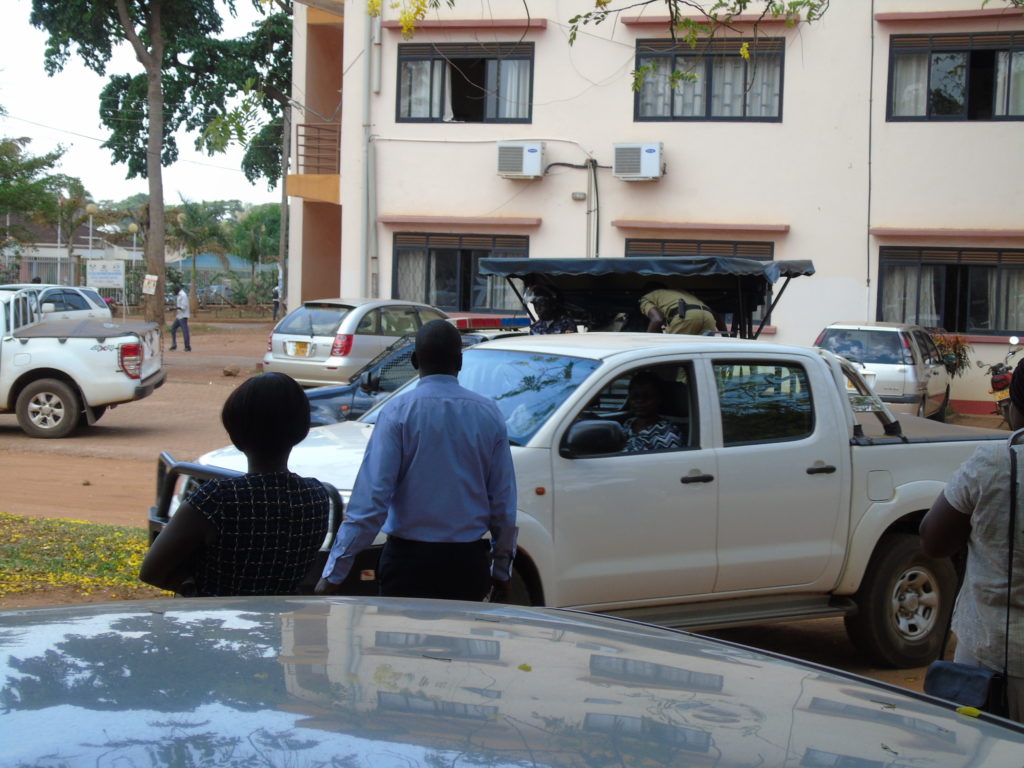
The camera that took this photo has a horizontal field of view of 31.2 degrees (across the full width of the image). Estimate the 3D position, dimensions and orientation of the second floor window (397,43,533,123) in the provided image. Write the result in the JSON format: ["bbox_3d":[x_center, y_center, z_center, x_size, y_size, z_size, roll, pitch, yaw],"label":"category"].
[{"bbox_3d":[-0.783,-4.916,29.932,2.446,1.315,0.150,3,4,23],"label":"second floor window"}]

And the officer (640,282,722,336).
[{"bbox_3d":[1.364,-0.173,14.824,0.680,1.250,0.500,5,5,35],"label":"officer"}]

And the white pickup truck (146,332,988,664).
[{"bbox_3d":[0.677,0.650,10.513,5.300,1.830,1.850,-1,5,-32],"label":"white pickup truck"}]

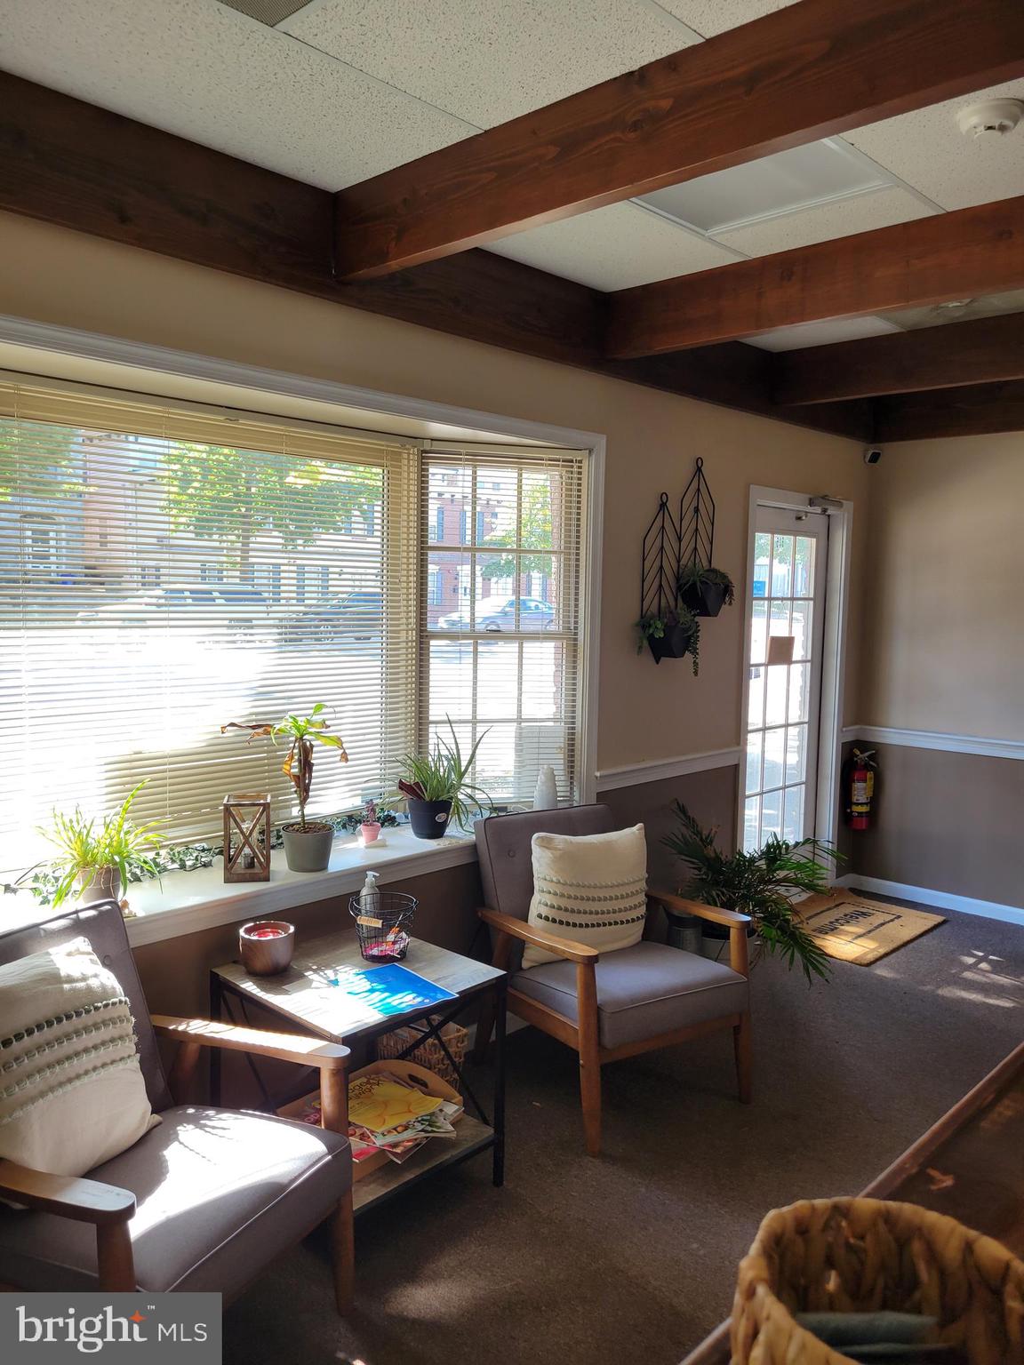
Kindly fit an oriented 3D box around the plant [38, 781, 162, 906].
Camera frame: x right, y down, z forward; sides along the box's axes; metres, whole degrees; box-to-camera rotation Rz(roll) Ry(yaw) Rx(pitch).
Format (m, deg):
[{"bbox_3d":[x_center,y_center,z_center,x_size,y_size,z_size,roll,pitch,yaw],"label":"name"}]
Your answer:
[{"bbox_3d":[-1.067,0.417,2.651,0.280,0.320,0.300,6,7,43],"label":"plant"}]

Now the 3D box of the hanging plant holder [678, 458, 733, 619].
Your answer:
[{"bbox_3d":[0.832,-0.592,4.277,0.140,0.685,0.270,6,7,43],"label":"hanging plant holder"}]

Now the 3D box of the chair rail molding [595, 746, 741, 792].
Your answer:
[{"bbox_3d":[0.685,0.360,4.277,0.030,0.072,1.040,6,7,43],"label":"chair rail molding"}]

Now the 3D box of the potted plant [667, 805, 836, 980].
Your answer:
[{"bbox_3d":[1.034,0.873,4.302,0.620,0.750,0.740,6,7,43],"label":"potted plant"}]

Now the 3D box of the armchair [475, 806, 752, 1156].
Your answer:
[{"bbox_3d":[0.307,0.906,3.345,0.650,0.830,0.740,-2,6,-32],"label":"armchair"}]

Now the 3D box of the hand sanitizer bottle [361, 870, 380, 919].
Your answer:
[{"bbox_3d":[-0.405,0.633,2.937,0.060,0.190,0.057,3,6,20],"label":"hand sanitizer bottle"}]

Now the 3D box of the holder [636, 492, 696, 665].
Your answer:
[{"bbox_3d":[0.649,-0.411,4.078,0.130,0.690,0.255,6,7,43],"label":"holder"}]

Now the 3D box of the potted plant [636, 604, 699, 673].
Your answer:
[{"bbox_3d":[0.638,-0.175,4.071,0.160,0.265,0.280,6,7,43],"label":"potted plant"}]

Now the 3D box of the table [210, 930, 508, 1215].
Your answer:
[{"bbox_3d":[-0.406,1.062,2.739,0.555,0.600,0.550,6,7,43],"label":"table"}]

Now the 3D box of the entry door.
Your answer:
[{"bbox_3d":[1.333,0.160,5.146,0.050,2.030,0.910,6,7,43],"label":"entry door"}]

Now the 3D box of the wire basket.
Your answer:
[{"bbox_3d":[-0.337,0.667,2.779,0.178,0.155,0.175,1,5,0],"label":"wire basket"}]

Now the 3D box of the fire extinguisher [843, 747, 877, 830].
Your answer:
[{"bbox_3d":[1.884,0.573,5.524,0.170,0.430,0.140,4,6,28],"label":"fire extinguisher"}]

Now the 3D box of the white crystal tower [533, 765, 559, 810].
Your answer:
[{"bbox_3d":[0.128,0.404,3.745,0.096,0.213,0.096,6,7,43],"label":"white crystal tower"}]

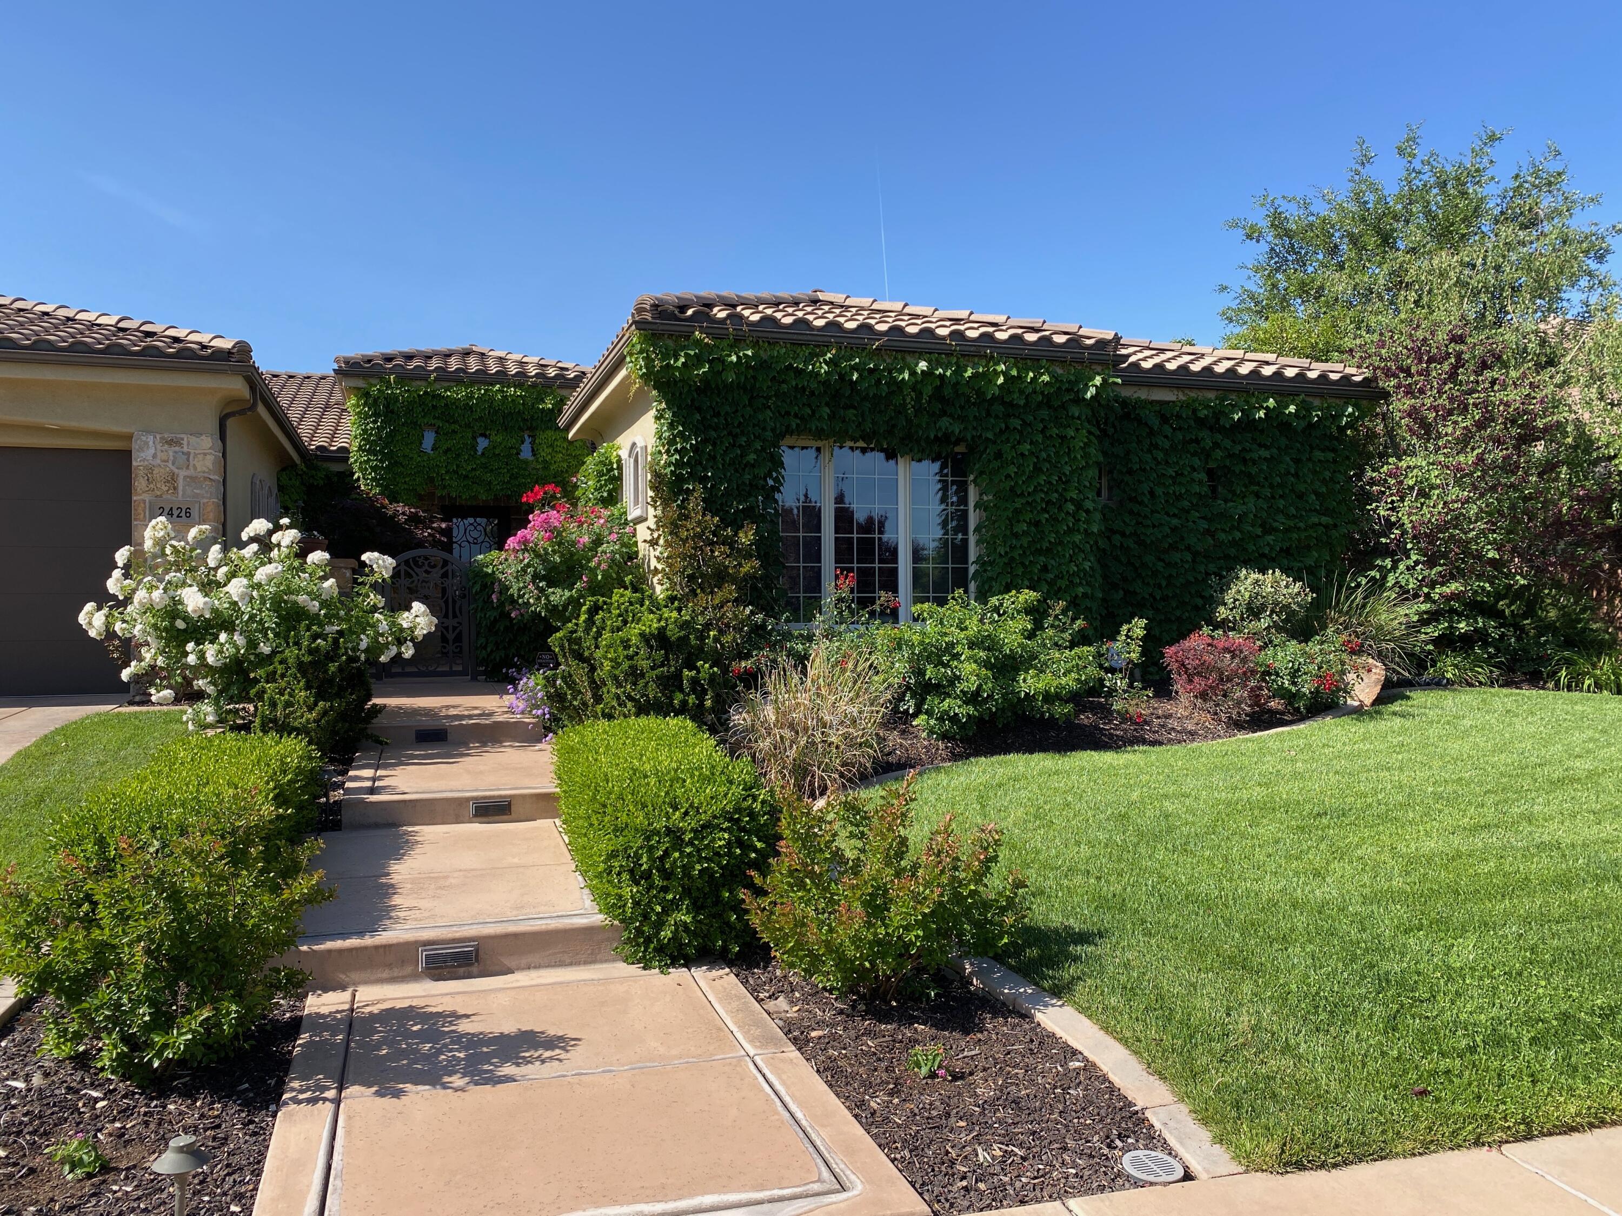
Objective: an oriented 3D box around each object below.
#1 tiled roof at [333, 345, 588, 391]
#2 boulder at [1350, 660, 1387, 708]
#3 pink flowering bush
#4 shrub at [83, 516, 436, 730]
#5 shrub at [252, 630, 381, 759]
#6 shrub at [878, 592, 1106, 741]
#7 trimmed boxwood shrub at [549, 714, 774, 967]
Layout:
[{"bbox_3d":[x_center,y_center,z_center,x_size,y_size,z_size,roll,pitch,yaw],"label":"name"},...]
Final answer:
[{"bbox_3d":[-5.680,-3.910,20.300,4.100,1.050,3.700,0,0,-18],"label":"tiled roof"},{"bbox_3d":[5.200,0.690,11.450,0.440,0.470,0.400,0,0,-18],"label":"boulder"},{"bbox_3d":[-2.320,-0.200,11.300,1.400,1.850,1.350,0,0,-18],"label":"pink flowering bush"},{"bbox_3d":[-4.380,0.080,9.850,2.500,1.680,1.800,0,0,-18],"label":"shrub"},{"bbox_3d":[-3.600,0.605,8.900,0.920,0.950,0.920,0,0,-18],"label":"shrub"},{"bbox_3d":[1.450,0.425,9.850,1.700,1.120,1.450,0,0,-18],"label":"shrub"},{"bbox_3d":[-0.780,1.045,5.850,0.780,0.840,1.900,0,0,-18],"label":"trimmed boxwood shrub"}]

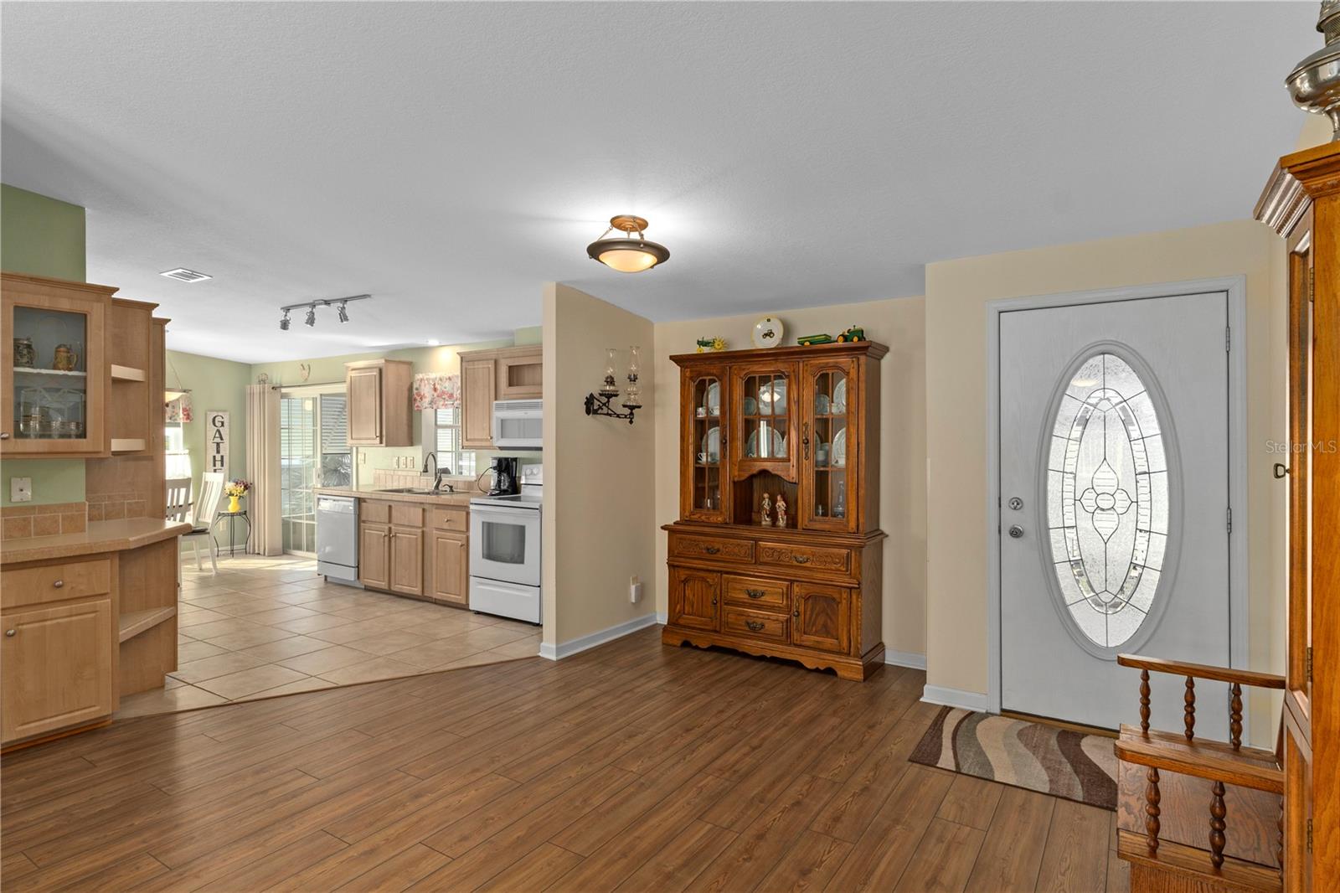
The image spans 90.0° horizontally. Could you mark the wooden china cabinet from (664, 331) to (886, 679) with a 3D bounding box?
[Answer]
[{"bbox_3d":[0.645,0.380,4.391,1.420,1.962,0.410,0,0,34],"label":"wooden china cabinet"}]

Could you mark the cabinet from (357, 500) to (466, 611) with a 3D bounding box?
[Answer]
[{"bbox_3d":[-2.126,0.935,6.146,1.530,0.870,0.600,0,-1,33],"label":"cabinet"}]

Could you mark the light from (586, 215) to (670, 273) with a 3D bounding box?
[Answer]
[{"bbox_3d":[-0.198,-0.963,3.235,0.400,0.240,0.400,2,-3,0],"label":"light"}]

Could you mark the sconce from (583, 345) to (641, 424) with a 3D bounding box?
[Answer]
[{"bbox_3d":[-0.371,-0.420,4.548,0.210,0.525,0.370,0,0,34],"label":"sconce"}]

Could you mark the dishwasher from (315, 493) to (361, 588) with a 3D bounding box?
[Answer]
[{"bbox_3d":[-3.023,0.939,6.661,0.620,0.870,0.610,0,-1,33],"label":"dishwasher"}]

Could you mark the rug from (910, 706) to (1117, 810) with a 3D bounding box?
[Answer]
[{"bbox_3d":[1.723,1.352,2.882,1.170,0.010,0.745,0,-1,33],"label":"rug"}]

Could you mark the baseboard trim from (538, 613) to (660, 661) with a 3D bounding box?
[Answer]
[{"bbox_3d":[-0.472,1.313,4.718,0.160,0.092,1.085,0,0,34],"label":"baseboard trim"}]

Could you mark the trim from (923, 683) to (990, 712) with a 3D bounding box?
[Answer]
[{"bbox_3d":[1.484,1.314,3.499,0.320,0.095,0.022,0,-1,33],"label":"trim"}]

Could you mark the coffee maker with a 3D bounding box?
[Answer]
[{"bbox_3d":[-1.471,0.260,5.850,0.240,0.340,0.175,0,0,-44],"label":"coffee maker"}]

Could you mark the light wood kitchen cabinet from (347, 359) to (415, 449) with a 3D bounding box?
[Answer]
[{"bbox_3d":[-2.963,-0.425,6.827,0.690,0.850,0.340,0,0,34],"label":"light wood kitchen cabinet"}]

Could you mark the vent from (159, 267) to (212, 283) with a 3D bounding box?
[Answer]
[{"bbox_3d":[-3.286,-1.155,4.556,0.295,0.020,0.197,0,-6,34],"label":"vent"}]

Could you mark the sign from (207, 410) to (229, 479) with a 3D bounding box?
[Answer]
[{"bbox_3d":[-5.586,0.097,8.300,0.025,1.060,0.255,0,-1,33],"label":"sign"}]

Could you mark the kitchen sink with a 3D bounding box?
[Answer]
[{"bbox_3d":[-2.365,0.513,6.312,0.860,0.180,0.500,0,0,34],"label":"kitchen sink"}]

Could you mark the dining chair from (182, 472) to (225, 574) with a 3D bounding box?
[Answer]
[{"bbox_3d":[-5.059,0.844,6.994,0.460,1.050,0.560,0,-1,33],"label":"dining chair"}]

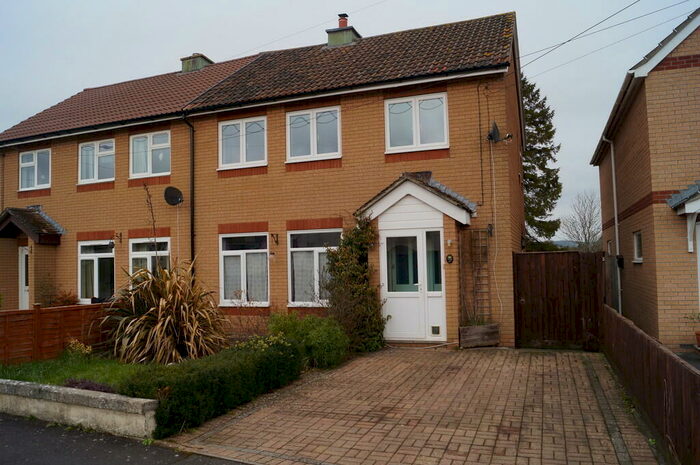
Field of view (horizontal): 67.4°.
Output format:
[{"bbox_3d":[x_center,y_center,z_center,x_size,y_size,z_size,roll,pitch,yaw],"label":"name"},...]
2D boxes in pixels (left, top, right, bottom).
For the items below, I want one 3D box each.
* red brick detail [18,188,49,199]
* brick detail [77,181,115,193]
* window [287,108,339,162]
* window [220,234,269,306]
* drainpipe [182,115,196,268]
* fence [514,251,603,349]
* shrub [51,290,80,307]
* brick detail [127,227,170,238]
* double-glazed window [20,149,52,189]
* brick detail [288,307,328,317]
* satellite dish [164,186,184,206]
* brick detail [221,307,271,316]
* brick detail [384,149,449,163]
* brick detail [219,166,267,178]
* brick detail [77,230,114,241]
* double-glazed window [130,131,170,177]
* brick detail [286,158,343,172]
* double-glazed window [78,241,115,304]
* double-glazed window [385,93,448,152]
[{"bbox_3d":[-8.676,-1.067,14.367,1.300,0.165,0.100,-3,-4,21],"label":"red brick detail"},{"bbox_3d":[-6.609,-1.194,13.673,1.311,0.213,0.100,-3,-3,22],"label":"brick detail"},{"bbox_3d":[-0.809,-2.138,11.429,1.310,1.110,0.110,-3,-4,21],"label":"window"},{"bbox_3d":[-2.357,0.851,11.716,1.312,1.637,0.100,-2,-4,23],"label":"window"},{"bbox_3d":[-3.736,-0.173,12.140,0.120,4.997,0.250,-2,-4,23],"label":"drainpipe"},{"bbox_3d":[3.783,1.247,9.593,1.496,1.765,0.090,-3,-3,22],"label":"fence"},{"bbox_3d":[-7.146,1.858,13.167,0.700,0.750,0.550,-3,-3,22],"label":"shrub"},{"bbox_3d":[-4.869,0.017,12.790,1.315,0.231,0.110,-2,-4,23],"label":"brick detail"},{"bbox_3d":[-8.716,-1.730,14.531,1.250,1.098,0.100,-2,-4,23],"label":"double-glazed window"},{"bbox_3d":[-0.713,1.707,11.206,1.332,0.214,0.100,-3,-3,22],"label":"brick detail"},{"bbox_3d":[-4.141,-0.849,12.373,0.340,0.450,0.500,-3,-4,32],"label":"satellite dish"},{"bbox_3d":[-2.408,1.785,11.848,1.320,0.165,0.100,-3,-4,21],"label":"brick detail"},{"bbox_3d":[1.352,-1.542,10.596,1.320,0.165,0.100,-3,-4,21],"label":"brick detail"},{"bbox_3d":[-2.442,-1.386,12.024,1.320,0.165,0.100,-3,-4,21],"label":"brick detail"},{"bbox_3d":[-6.504,0.087,13.473,1.315,0.231,0.110,-2,-4,23],"label":"brick detail"},{"bbox_3d":[-4.963,-1.922,13.051,1.290,1.118,0.120,-3,-3,22],"label":"double-glazed window"},{"bbox_3d":[-0.781,-1.456,11.399,1.320,0.165,0.100,-3,-4,21],"label":"brick detail"},{"bbox_3d":[-6.495,1.023,13.444,1.239,1.627,0.100,-2,-4,23],"label":"double-glazed window"},{"bbox_3d":[1.330,-2.206,10.622,1.310,1.110,0.110,-3,-4,21],"label":"double-glazed window"}]

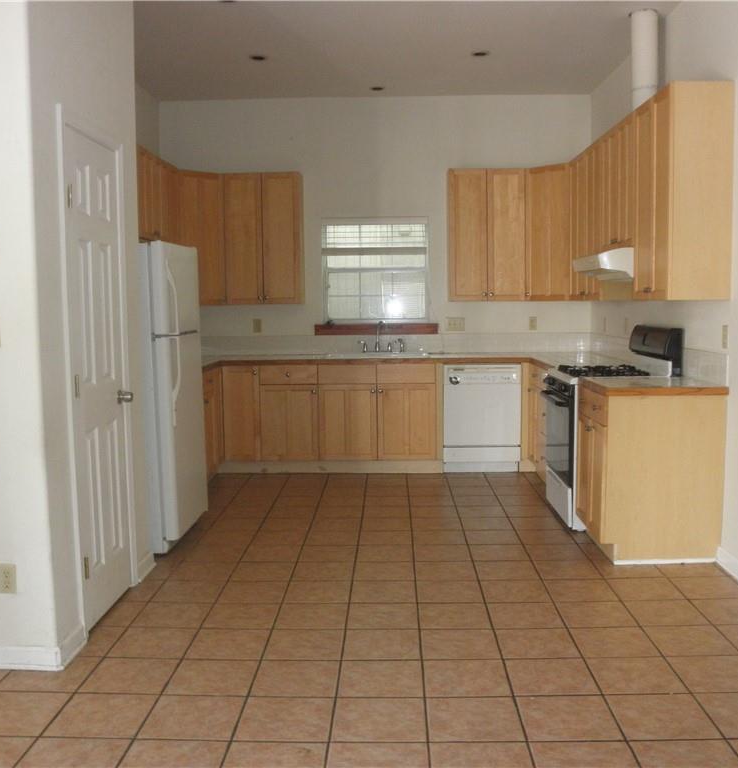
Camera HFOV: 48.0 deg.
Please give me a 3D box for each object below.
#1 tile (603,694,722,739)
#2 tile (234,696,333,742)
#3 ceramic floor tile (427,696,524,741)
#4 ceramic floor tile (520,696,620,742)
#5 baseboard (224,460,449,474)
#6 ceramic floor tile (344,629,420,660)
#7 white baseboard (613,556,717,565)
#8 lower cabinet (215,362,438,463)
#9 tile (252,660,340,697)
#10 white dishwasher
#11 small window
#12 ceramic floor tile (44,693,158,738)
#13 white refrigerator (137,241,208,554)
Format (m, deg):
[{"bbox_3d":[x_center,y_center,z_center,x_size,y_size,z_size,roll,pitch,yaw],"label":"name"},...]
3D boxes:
[{"bbox_3d":[0.948,1.078,2.675,0.299,0.010,0.299,-1,5,2],"label":"tile"},{"bbox_3d":[-0.271,1.108,2.732,0.305,0.010,0.305,-1,6,2],"label":"tile"},{"bbox_3d":[0.344,1.101,2.714,0.305,0.010,0.305,-1,6,2],"label":"ceramic floor tile"},{"bbox_3d":[0.650,1.095,2.708,0.305,0.010,0.305,-1,6,2],"label":"ceramic floor tile"},{"bbox_3d":[-0.308,0.670,6.676,1.813,0.112,0.018,-1,6,2],"label":"baseboard"},{"bbox_3d":[0.054,1.035,3.285,0.299,0.010,0.299,-1,5,2],"label":"ceramic floor tile"},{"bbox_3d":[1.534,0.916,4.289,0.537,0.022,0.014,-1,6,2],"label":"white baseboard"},{"bbox_3d":[-0.319,0.206,6.843,1.710,0.780,0.600,-1,5,2],"label":"lower cabinet"},{"bbox_3d":[-0.258,1.064,2.991,0.300,0.010,0.300,-1,5,2],"label":"tile"},{"bbox_3d":[0.902,0.260,6.804,0.600,0.865,0.600,-1,5,2],"label":"white dishwasher"},{"bbox_3d":[0.051,-0.965,7.064,0.897,0.900,0.090,-1,6,2],"label":"small window"},{"bbox_3d":[-0.868,1.089,2.708,0.300,0.010,0.300,-1,5,2],"label":"ceramic floor tile"},{"bbox_3d":[-1.382,0.070,4.763,0.760,1.710,0.690,0,6,3],"label":"white refrigerator"}]

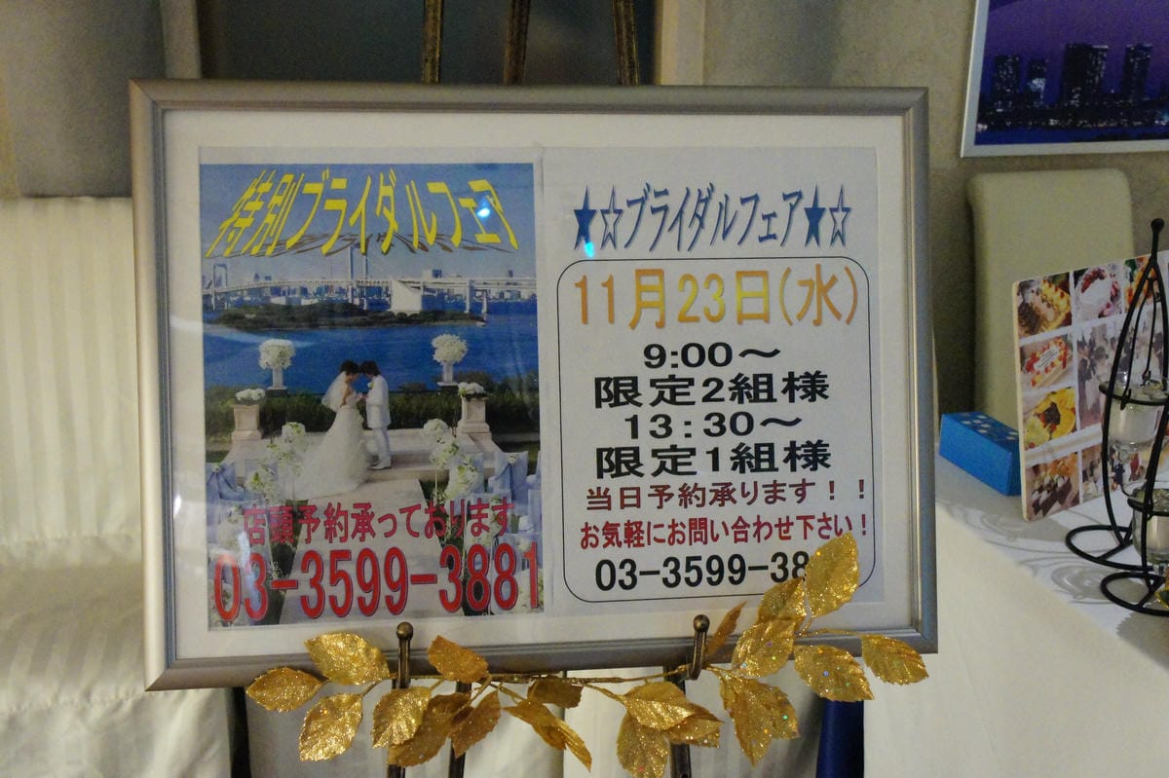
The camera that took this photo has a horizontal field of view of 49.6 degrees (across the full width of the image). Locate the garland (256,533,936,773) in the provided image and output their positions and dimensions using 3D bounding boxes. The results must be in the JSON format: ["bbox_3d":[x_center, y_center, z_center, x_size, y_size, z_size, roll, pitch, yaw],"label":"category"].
[{"bbox_3d":[0.012,0.233,1.072,0.577,0.208,0.110,-1,8,-7],"label":"garland"}]

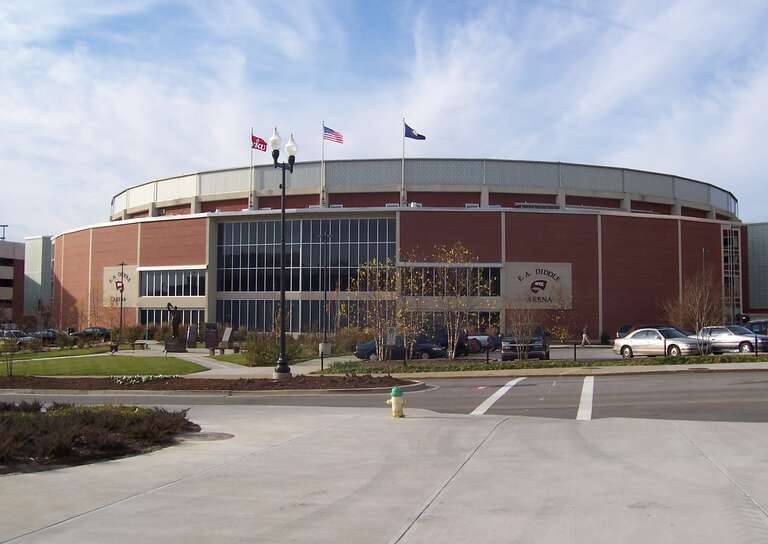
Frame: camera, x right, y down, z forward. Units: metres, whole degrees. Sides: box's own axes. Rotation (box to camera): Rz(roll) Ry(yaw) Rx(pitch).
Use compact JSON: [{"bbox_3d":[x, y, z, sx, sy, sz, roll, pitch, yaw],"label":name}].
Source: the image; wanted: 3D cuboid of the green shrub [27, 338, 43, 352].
[{"bbox_3d":[-22.070,4.680,51.806,1.020,0.900,1.000,0,-3,0],"label":"green shrub"}]

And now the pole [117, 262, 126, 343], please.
[{"bbox_3d":[-23.736,2.735,73.964,0.900,7.200,0.400,1,-3,-6],"label":"pole"}]

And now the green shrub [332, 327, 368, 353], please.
[{"bbox_3d":[-2.182,4.403,53.331,2.300,1.720,2.100,0,-3,0],"label":"green shrub"}]

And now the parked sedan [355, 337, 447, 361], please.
[{"bbox_3d":[0.879,4.152,43.830,4.900,1.380,1.800,0,-3,0],"label":"parked sedan"}]

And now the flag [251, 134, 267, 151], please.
[{"bbox_3d":[-14.702,-15.090,96.399,1.750,1.750,0.350,0,-3,6],"label":"flag"}]

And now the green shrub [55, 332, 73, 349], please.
[{"bbox_3d":[-23.364,4.994,59.802,1.300,1.170,1.250,0,-3,0],"label":"green shrub"}]

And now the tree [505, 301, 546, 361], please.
[{"bbox_3d":[6.093,2.537,35.600,1.700,2.600,1.650,0,-3,0],"label":"tree"}]

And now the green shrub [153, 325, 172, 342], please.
[{"bbox_3d":[-17.539,4.870,65.000,1.600,1.400,1.500,0,-3,0],"label":"green shrub"}]

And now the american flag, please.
[{"bbox_3d":[-5.352,-14.572,87.000,2.200,1.900,0.500,1,-4,-11],"label":"american flag"}]

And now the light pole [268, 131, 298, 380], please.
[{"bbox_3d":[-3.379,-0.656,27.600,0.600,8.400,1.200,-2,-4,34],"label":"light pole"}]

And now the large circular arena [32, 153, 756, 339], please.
[{"bbox_3d":[3.402,0.487,141.105,111.000,20.149,112.000,0,-3,0],"label":"large circular arena"}]

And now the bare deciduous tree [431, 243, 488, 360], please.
[{"bbox_3d":[3.348,1.308,36.400,2.450,5.200,2.400,0,-3,0],"label":"bare deciduous tree"}]

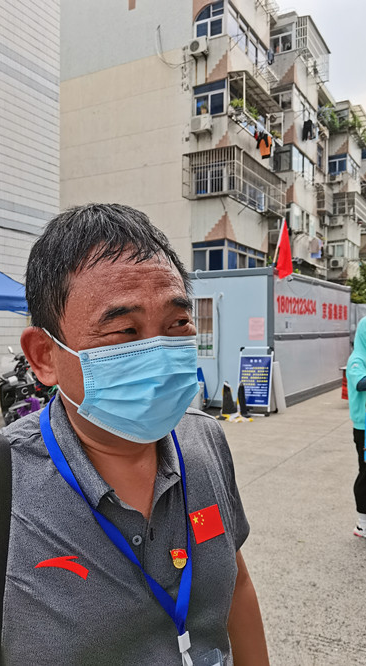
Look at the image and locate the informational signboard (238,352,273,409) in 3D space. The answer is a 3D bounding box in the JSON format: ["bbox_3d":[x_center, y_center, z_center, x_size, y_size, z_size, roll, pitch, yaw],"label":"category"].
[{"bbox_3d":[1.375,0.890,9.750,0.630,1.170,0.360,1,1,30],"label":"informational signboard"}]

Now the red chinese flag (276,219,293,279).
[{"bbox_3d":[1.905,-1.585,9.750,0.360,1.120,0.180,0,0,18],"label":"red chinese flag"}]

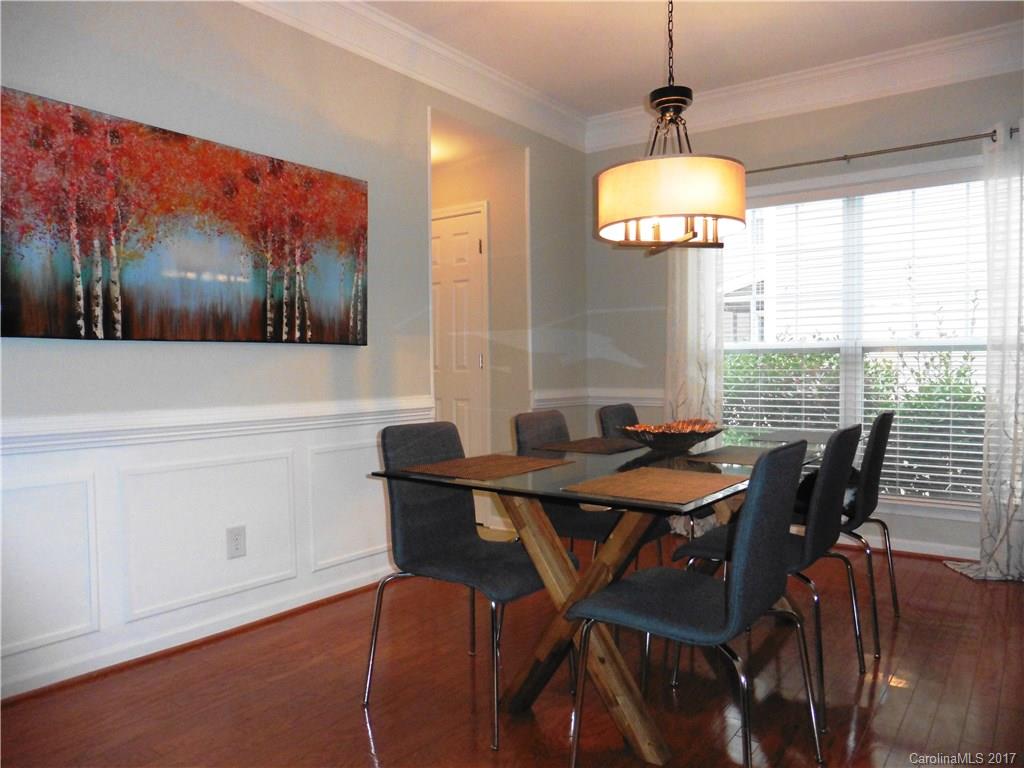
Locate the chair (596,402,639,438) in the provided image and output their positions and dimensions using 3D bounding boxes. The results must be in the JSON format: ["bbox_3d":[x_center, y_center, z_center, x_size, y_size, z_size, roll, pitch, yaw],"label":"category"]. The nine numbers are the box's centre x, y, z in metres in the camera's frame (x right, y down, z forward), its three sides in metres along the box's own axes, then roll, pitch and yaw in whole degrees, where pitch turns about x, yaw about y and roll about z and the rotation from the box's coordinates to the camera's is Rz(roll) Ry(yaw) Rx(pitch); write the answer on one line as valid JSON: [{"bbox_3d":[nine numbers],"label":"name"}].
[{"bbox_3d":[0.705,0.529,3.275,0.540,0.845,0.500,1,2,36],"label":"chair"}]

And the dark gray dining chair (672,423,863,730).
[{"bbox_3d":[0.843,0.554,2.327,0.520,0.840,0.500,1,2,36],"label":"dark gray dining chair"}]

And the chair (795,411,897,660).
[{"bbox_3d":[1.235,0.541,2.857,0.520,0.840,0.500,1,2,36],"label":"chair"}]

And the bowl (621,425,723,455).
[{"bbox_3d":[0.588,0.194,2.581,0.370,0.088,0.370,0,1,0],"label":"bowl"}]

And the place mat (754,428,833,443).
[{"bbox_3d":[1.222,0.225,2.959,0.310,0.006,0.475,1,2,36],"label":"place mat"}]

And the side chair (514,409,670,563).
[{"bbox_3d":[0.306,0.543,2.737,0.540,0.845,0.500,1,2,36],"label":"side chair"}]

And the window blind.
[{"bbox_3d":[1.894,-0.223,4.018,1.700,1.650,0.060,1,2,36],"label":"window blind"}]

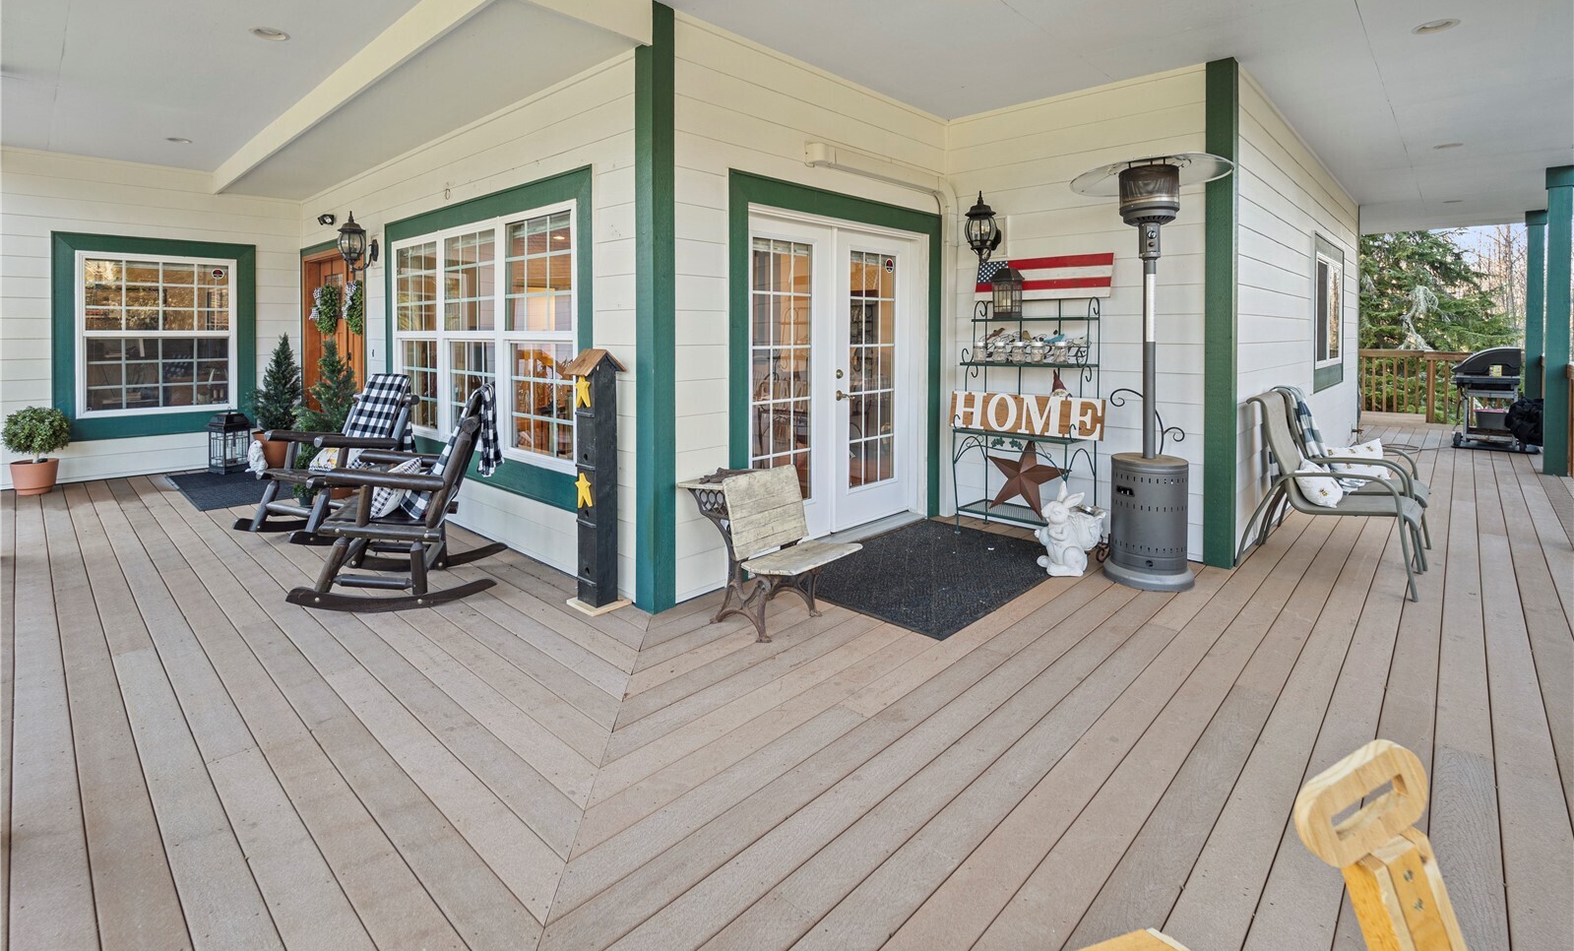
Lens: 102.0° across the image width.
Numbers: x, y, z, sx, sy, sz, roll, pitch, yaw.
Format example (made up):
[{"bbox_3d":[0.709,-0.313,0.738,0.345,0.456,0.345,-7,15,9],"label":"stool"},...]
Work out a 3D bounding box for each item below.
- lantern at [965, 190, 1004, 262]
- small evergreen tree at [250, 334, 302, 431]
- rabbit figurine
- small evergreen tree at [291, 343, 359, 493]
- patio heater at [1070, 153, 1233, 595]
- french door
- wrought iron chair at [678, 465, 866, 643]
[{"bbox_3d":[1.417,-1.780,4.586,0.290,0.530,0.230,-6,9,-43],"label":"lantern"},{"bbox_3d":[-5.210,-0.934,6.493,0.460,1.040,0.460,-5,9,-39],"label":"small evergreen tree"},{"bbox_3d":[1.624,0.323,3.713,0.360,0.530,0.280,-3,7,-25],"label":"rabbit figurine"},{"bbox_3d":[-3.966,-0.531,5.499,0.500,1.280,0.500,-5,8,-36],"label":"small evergreen tree"},{"bbox_3d":[2.080,-0.582,3.632,0.810,2.270,0.810,4,8,29],"label":"patio heater"},{"bbox_3d":[0.386,-0.626,4.210,1.720,2.100,0.120,-7,10,-44],"label":"french door"},{"bbox_3d":[-0.075,0.341,3.094,0.640,0.750,0.550,6,9,42],"label":"wrought iron chair"}]

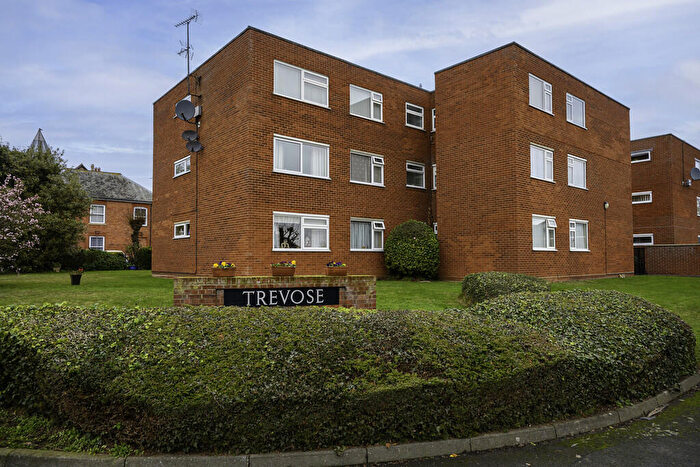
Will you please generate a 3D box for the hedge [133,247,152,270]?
[{"bbox_3d":[-14.380,1.741,32.500,1.700,1.700,1.200,0,-3,-6],"label":"hedge"}]

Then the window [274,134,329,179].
[{"bbox_3d":[-1.615,-2.561,15.900,2.338,1.219,0.120,2,-4,-41],"label":"window"}]

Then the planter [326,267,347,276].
[{"bbox_3d":[-0.231,0.664,8.180,0.375,0.150,0.170,1,-3,-14],"label":"planter"}]

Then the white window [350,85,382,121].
[{"bbox_3d":[0.639,-4.976,18.007,1.746,1.178,0.120,2,-4,-41],"label":"white window"}]

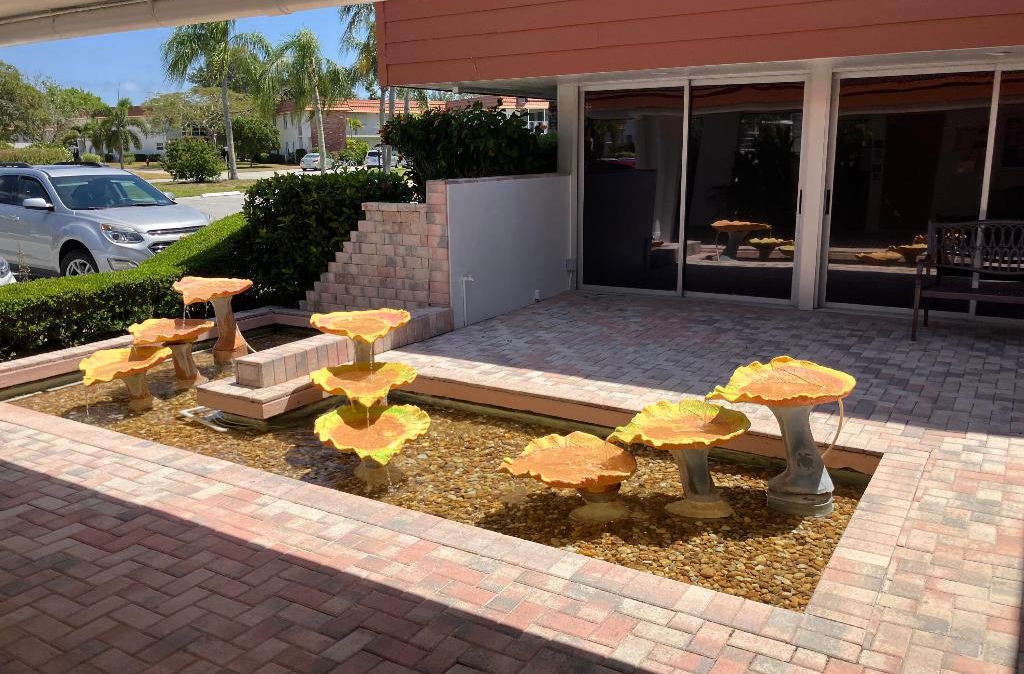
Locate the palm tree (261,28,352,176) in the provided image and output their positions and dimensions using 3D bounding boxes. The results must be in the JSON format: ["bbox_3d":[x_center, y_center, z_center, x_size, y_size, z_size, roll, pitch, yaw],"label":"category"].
[{"bbox_3d":[-13.712,-15.604,55.000,5.900,9.990,5.800,-1,12,0],"label":"palm tree"}]

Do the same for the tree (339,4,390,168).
[{"bbox_3d":[-7.935,-15.104,50.044,6.000,10.380,6.000,-1,13,0],"label":"tree"}]

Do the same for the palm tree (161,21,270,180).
[{"bbox_3d":[-16.771,-13.743,47.536,6.400,9.310,6.400,-1,13,0],"label":"palm tree"}]

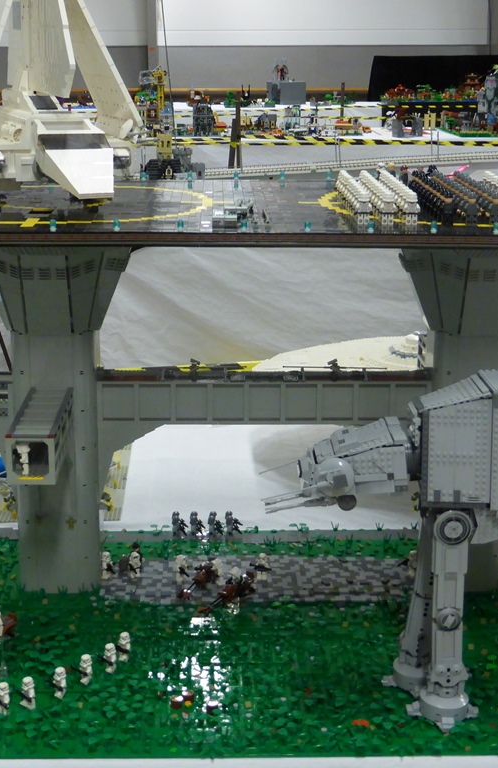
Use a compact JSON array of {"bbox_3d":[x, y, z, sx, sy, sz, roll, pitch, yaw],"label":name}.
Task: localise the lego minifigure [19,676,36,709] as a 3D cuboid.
[{"bbox_3d":[-0.292,0.406,1.601,0.019,0.041,0.024,-15,22,-41],"label":"lego minifigure"}]

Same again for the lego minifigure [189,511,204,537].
[{"bbox_3d":[-0.093,0.246,2.143,0.025,0.041,0.024,3,17,8],"label":"lego minifigure"}]

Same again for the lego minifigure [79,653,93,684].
[{"bbox_3d":[-0.223,0.389,1.660,0.019,0.041,0.024,-15,22,-41],"label":"lego minifigure"}]

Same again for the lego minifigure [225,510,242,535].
[{"bbox_3d":[-0.027,0.246,2.144,0.025,0.041,0.024,3,17,8],"label":"lego minifigure"}]

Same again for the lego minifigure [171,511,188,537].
[{"bbox_3d":[-0.123,0.246,2.143,0.025,0.041,0.024,3,17,8],"label":"lego minifigure"}]

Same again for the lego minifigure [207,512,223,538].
[{"bbox_3d":[-0.059,0.247,2.142,0.025,0.041,0.024,3,17,8],"label":"lego minifigure"}]

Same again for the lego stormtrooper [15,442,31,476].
[{"bbox_3d":[-0.304,0.103,1.640,0.020,0.041,0.025,-1,17,-4],"label":"lego stormtrooper"}]

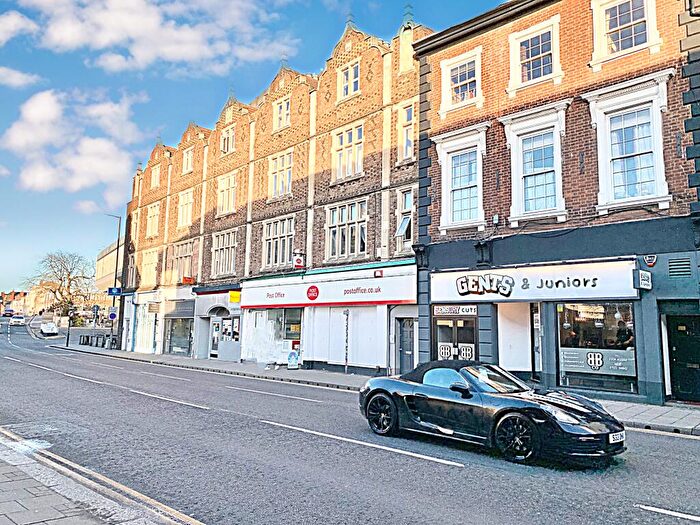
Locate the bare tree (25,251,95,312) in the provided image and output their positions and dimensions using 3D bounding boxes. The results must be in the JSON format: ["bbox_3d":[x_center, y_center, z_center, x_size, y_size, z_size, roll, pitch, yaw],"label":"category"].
[{"bbox_3d":[-46.329,3.435,84.000,10.000,10.400,10.000,-6,-11,43],"label":"bare tree"}]

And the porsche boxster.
[{"bbox_3d":[2.045,2.305,8.770,1.840,1.280,4.380,9,-11,-44],"label":"porsche boxster"}]

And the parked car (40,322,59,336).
[{"bbox_3d":[-37.086,8.283,65.000,1.800,1.520,4.200,6,-9,-33],"label":"parked car"}]

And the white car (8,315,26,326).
[{"bbox_3d":[-46.135,8.108,73.000,1.800,1.460,4.300,6,-9,-32],"label":"white car"}]

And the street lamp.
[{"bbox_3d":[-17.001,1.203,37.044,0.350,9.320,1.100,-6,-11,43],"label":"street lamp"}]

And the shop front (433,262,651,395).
[{"bbox_3d":[5.423,1.994,16.098,6.900,3.810,0.700,-6,-11,43],"label":"shop front"}]

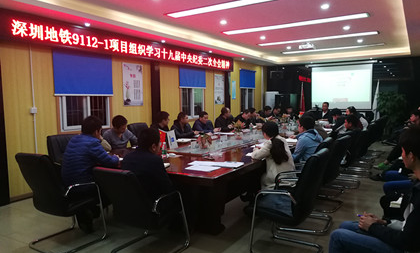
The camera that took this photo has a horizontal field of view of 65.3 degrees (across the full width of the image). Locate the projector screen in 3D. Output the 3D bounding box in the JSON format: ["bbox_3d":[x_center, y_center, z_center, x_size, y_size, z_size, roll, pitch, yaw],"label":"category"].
[{"bbox_3d":[4.746,-1.407,11.878,2.050,1.600,0.070,2,5,32],"label":"projector screen"}]

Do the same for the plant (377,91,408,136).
[{"bbox_3d":[5.916,-0.288,10.589,0.860,1.660,0.860,2,5,32],"label":"plant"}]

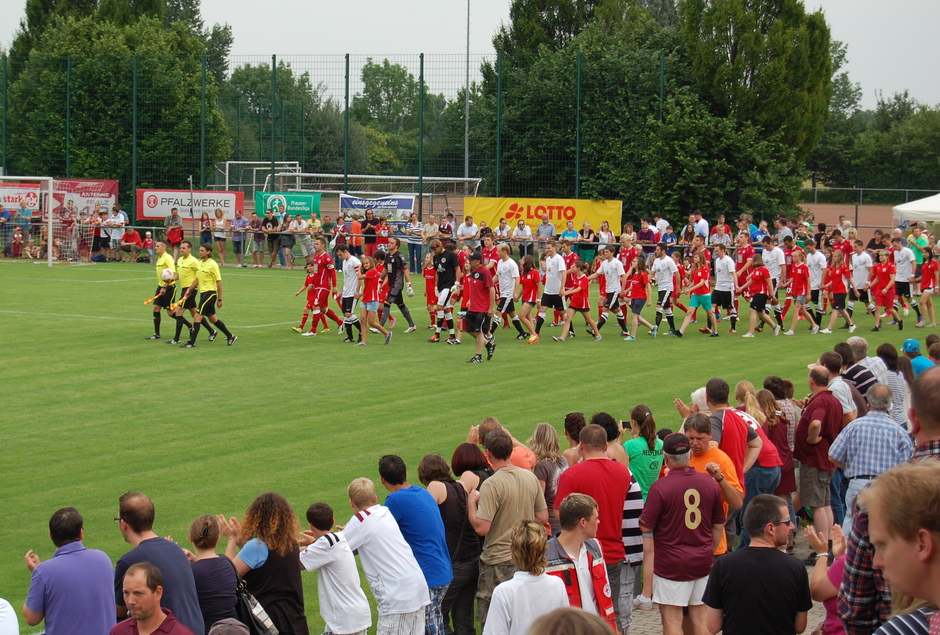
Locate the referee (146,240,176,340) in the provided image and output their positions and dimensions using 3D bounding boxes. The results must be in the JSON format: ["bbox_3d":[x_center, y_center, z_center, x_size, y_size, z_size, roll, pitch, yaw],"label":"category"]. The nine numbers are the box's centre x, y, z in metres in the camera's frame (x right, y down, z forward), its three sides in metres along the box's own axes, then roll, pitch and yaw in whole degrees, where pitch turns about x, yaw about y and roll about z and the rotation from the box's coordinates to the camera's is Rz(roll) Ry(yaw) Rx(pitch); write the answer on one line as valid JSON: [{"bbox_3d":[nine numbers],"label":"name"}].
[{"bbox_3d":[-5.364,-0.501,38.500,0.700,1.710,0.500,-1,4,-26],"label":"referee"}]

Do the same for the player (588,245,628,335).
[{"bbox_3d":[2.567,-0.506,40.313,0.750,1.690,0.560,-2,5,-38],"label":"player"}]

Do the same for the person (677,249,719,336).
[{"bbox_3d":[4.332,-0.440,41.208,0.800,1.590,0.500,-1,4,-26],"label":"person"}]

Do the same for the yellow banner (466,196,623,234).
[{"bbox_3d":[2.085,-2.913,62.800,5.000,1.000,0.050,3,4,25],"label":"yellow banner"}]

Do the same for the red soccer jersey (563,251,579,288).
[{"bbox_3d":[1.928,-0.939,43.000,0.330,0.730,0.470,-1,5,-33],"label":"red soccer jersey"}]

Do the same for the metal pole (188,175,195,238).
[{"bbox_3d":[-8.412,-2.980,66.164,0.100,2.600,0.100,-1,4,25],"label":"metal pole"}]

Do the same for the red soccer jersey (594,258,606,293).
[{"bbox_3d":[2.632,-0.837,43.366,0.260,0.640,0.420,-2,5,-38],"label":"red soccer jersey"}]

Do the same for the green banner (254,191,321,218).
[{"bbox_3d":[-5.523,-3.418,66.366,2.280,0.780,0.050,3,4,24],"label":"green banner"}]

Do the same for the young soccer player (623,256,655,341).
[{"bbox_3d":[3.086,-0.344,39.590,0.520,1.500,0.440,-1,4,-30],"label":"young soccer player"}]

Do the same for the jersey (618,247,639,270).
[{"bbox_3d":[3.156,-1.067,43.229,0.300,0.700,0.500,-3,5,-45],"label":"jersey"}]

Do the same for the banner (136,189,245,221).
[{"bbox_3d":[-8.835,-3.521,68.747,4.000,0.970,0.040,3,4,24],"label":"banner"}]

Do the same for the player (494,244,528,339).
[{"bbox_3d":[0.761,-0.495,39.873,0.700,1.740,0.560,-1,4,-30],"label":"player"}]

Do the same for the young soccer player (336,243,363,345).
[{"bbox_3d":[-2.106,-0.425,37.876,0.360,1.690,0.480,-1,4,-30],"label":"young soccer player"}]

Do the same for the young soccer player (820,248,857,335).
[{"bbox_3d":[7.207,-0.511,42.388,0.580,1.630,0.440,-1,4,-30],"label":"young soccer player"}]

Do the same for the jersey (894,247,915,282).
[{"bbox_3d":[9.030,-1.090,45.147,0.320,0.730,0.500,-2,5,-43],"label":"jersey"}]

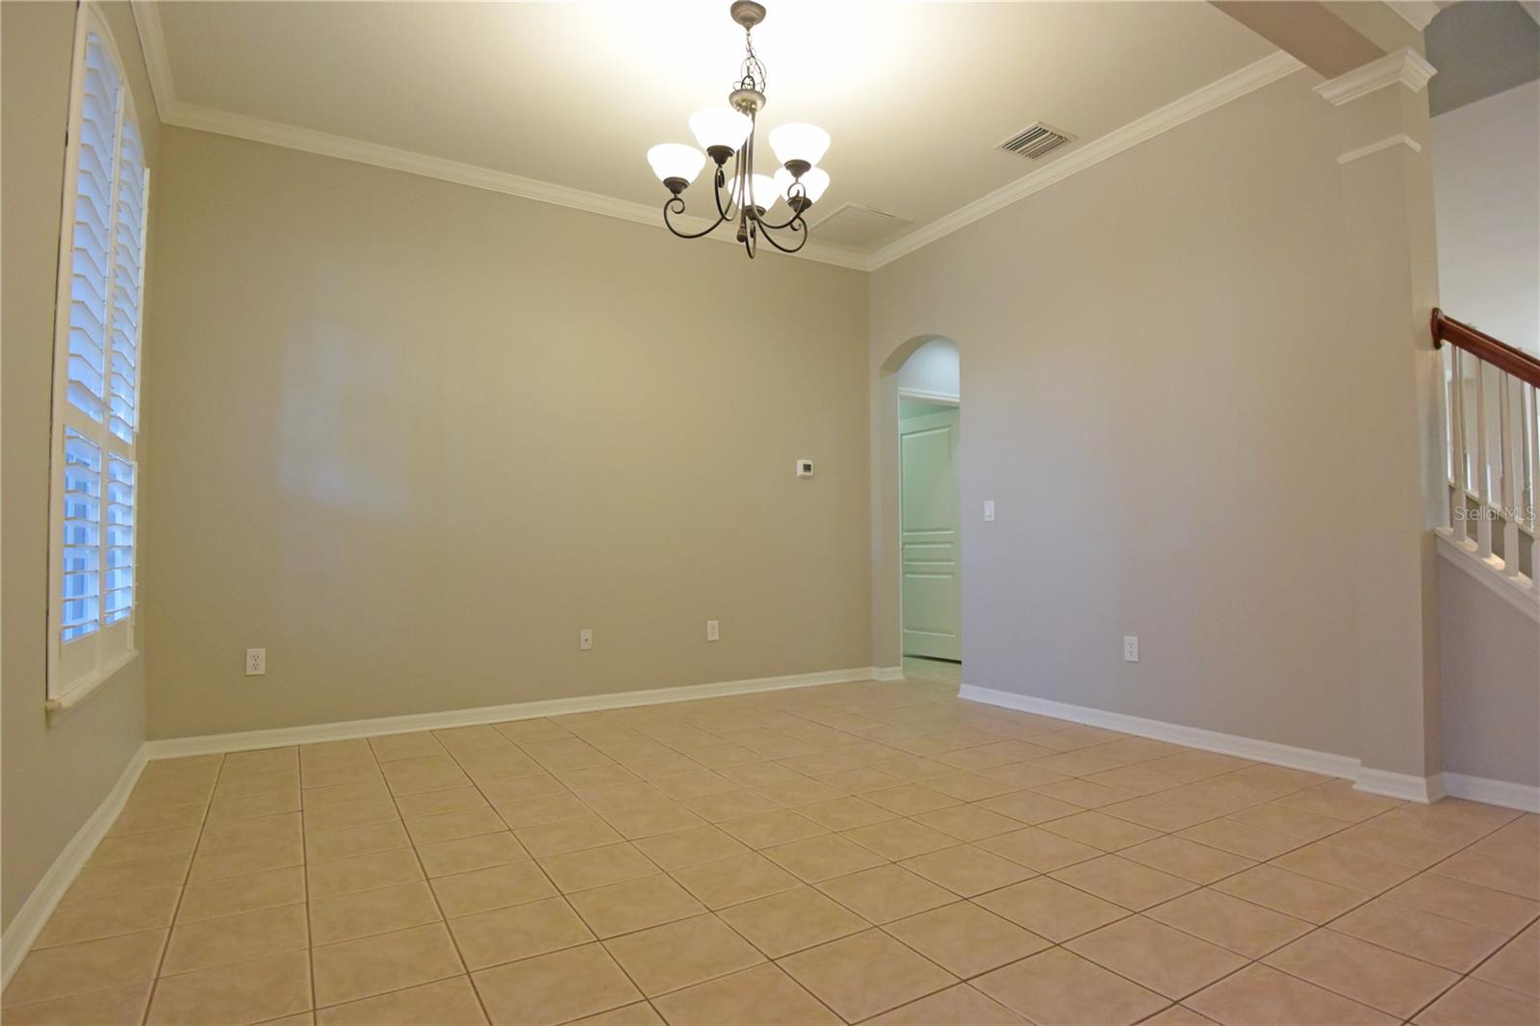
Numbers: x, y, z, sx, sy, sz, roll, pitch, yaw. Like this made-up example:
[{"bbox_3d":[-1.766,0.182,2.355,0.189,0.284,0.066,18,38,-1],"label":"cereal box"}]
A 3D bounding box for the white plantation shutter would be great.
[{"bbox_3d":[-2.359,-0.541,2.764,0.075,2.260,1.340,1,-4,-31],"label":"white plantation shutter"}]

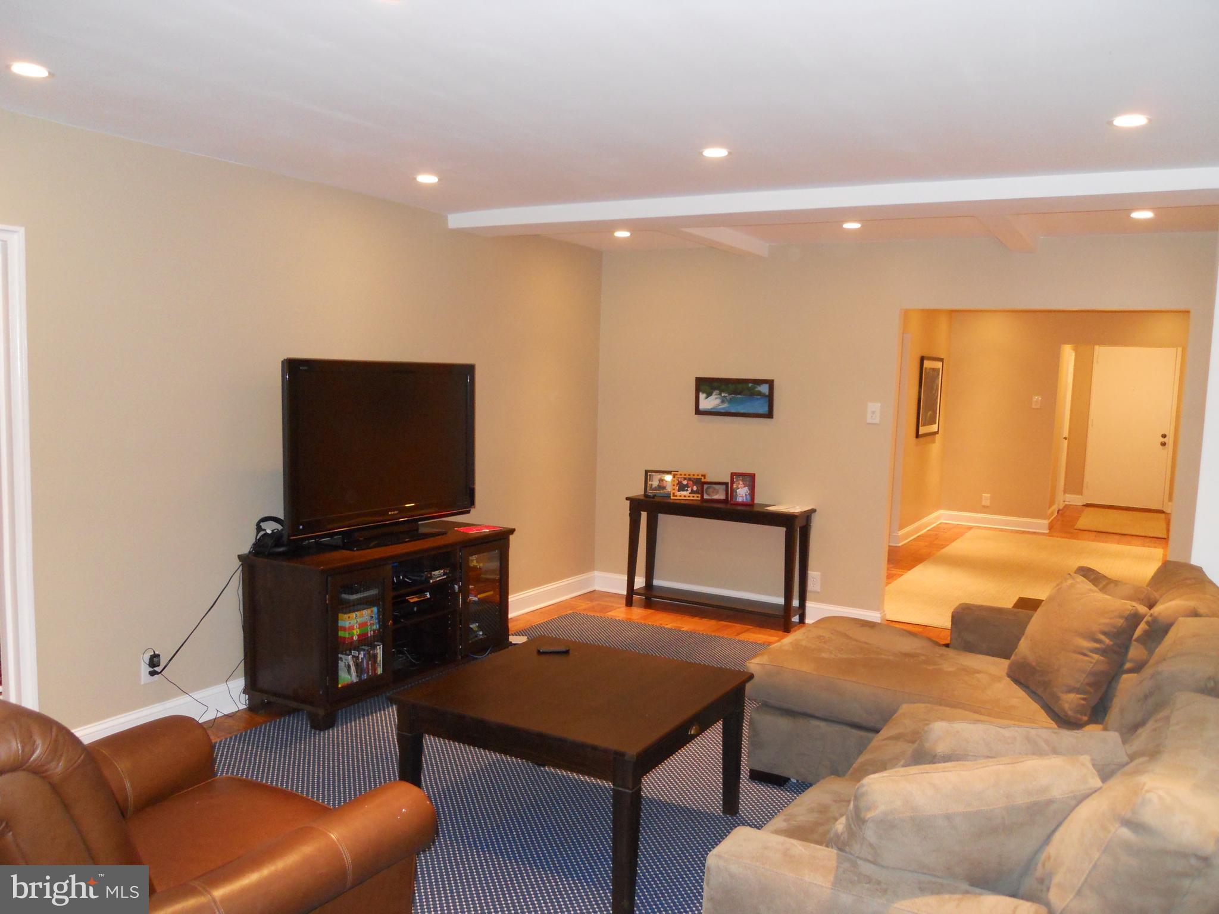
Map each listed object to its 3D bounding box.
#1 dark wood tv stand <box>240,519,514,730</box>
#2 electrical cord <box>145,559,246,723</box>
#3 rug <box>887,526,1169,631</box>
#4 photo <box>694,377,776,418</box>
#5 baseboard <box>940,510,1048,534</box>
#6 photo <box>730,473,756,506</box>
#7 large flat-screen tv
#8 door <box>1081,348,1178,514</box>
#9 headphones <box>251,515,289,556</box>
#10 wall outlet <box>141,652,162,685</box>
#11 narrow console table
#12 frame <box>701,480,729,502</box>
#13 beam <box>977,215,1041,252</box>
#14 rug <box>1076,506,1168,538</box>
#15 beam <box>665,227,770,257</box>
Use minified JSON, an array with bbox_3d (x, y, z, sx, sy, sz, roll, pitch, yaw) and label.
[{"bbox_3d":[-1.099,0.771,4.901,0.505,0.721,1.386,5,6,29],"label":"dark wood tv stand"},{"bbox_3d":[-1.712,0.815,4.182,0.090,0.670,0.516,5,6,30],"label":"electrical cord"},{"bbox_3d":[3.529,0.980,8.158,1.810,0.012,4.522,5,6,29],"label":"rug"},{"bbox_3d":[0.817,-0.387,6.448,0.551,0.248,0.023,5,6,30],"label":"photo"},{"bbox_3d":[4.247,0.707,10.882,1.122,0.124,0.020,5,6,30],"label":"baseboard"},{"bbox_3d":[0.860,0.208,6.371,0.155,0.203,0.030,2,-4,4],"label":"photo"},{"bbox_3d":[-1.130,-0.031,4.866,0.286,0.879,1.305,5,6,29],"label":"large flat-screen tv"},{"bbox_3d":[6.714,-0.373,12.699,0.923,2.089,0.050,5,6,30],"label":"door"},{"bbox_3d":[-1.520,0.355,4.410,0.170,0.170,0.100,1,5,-7],"label":"headphones"},{"bbox_3d":[-1.862,0.855,4.004,0.011,0.120,0.076,5,6,30],"label":"wall outlet"},{"bbox_3d":[0.694,0.672,6.478,1.211,0.745,0.307,5,6,29],"label":"narrow console table"},{"bbox_3d":[0.691,0.231,6.449,0.179,0.142,0.065,3,5,7],"label":"frame"},{"bbox_3d":[2.001,-1.145,4.933,0.130,0.080,1.362,5,6,30],"label":"beam"},{"bbox_3d":[6.004,0.750,11.517,0.885,0.012,2.229,5,6,29],"label":"rug"},{"bbox_3d":[0.629,-1.270,5.748,0.149,0.079,1.381,5,6,29],"label":"beam"}]

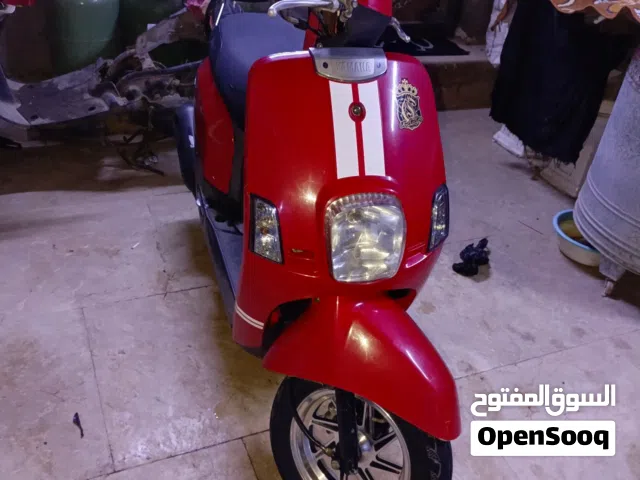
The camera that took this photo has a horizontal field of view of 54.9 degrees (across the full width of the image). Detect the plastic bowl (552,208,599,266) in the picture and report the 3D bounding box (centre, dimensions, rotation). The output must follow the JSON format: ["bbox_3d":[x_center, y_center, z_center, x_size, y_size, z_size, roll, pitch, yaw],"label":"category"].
[{"bbox_3d":[1.034,0.006,2.341,0.322,0.088,0.322,5,33,-3],"label":"plastic bowl"}]

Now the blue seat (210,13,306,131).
[{"bbox_3d":[-0.128,-0.436,1.632,0.280,0.190,0.590,-5,35,-17],"label":"blue seat"}]

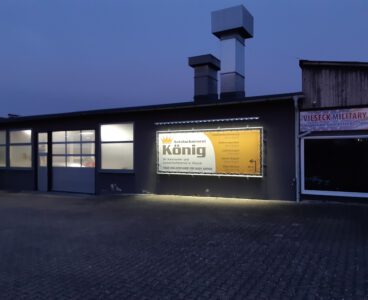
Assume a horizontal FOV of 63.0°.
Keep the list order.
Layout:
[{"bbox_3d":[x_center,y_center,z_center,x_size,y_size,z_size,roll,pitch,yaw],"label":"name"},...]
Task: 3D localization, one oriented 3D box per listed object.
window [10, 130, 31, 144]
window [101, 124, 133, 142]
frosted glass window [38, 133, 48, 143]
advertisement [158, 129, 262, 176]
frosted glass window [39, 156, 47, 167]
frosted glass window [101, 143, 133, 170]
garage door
[{"bbox_3d":[-9.134,-0.718,16.875,1.869,0.754,0.080,-1,-1,26],"label":"window"},{"bbox_3d":[-3.080,-0.780,13.914,1.898,0.845,0.080,-1,-1,26],"label":"window"},{"bbox_3d":[-7.548,-0.653,16.177,0.761,0.532,0.060,-1,-1,26],"label":"frosted glass window"},{"bbox_3d":[0.876,0.110,11.716,4.401,1.803,0.120,-1,-1,26],"label":"advertisement"},{"bbox_3d":[-7.510,0.628,16.148,0.612,0.558,0.060,-1,-1,26],"label":"frosted glass window"},{"bbox_3d":[-3.073,0.287,13.903,1.882,1.290,0.080,-1,-1,26],"label":"frosted glass window"},{"bbox_3d":[-5.565,0.599,15.220,3.050,3.139,0.100,-1,-1,26],"label":"garage door"}]

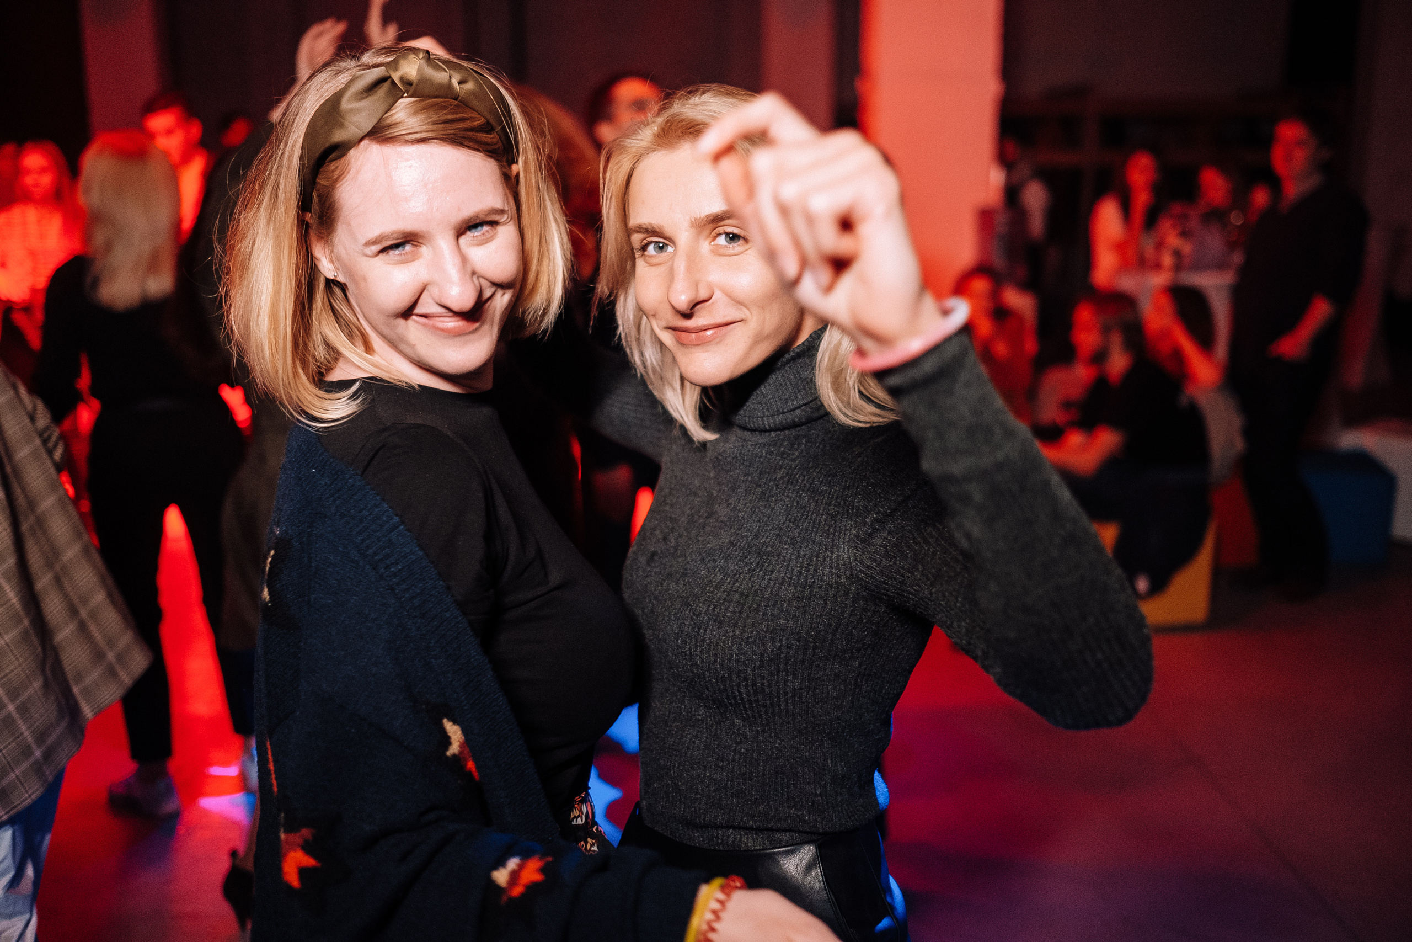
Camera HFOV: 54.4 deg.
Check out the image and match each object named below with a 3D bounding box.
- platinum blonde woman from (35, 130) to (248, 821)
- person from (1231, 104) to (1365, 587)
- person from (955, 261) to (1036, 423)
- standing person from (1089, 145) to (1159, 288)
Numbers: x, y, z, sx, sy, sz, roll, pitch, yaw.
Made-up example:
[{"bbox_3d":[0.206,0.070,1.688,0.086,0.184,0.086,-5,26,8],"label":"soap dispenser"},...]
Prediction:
[{"bbox_3d":[-1.380,0.016,3.383,0.540,1.670,0.420,-1,12,-6],"label":"platinum blonde woman"},{"bbox_3d":[2.241,-0.437,5.196,0.530,1.790,0.400,11,17,42],"label":"person"},{"bbox_3d":[1.241,-0.265,5.828,0.500,1.180,0.800,0,12,0],"label":"person"},{"bbox_3d":[2.212,-0.867,7.385,0.460,1.690,0.360,-4,13,-17],"label":"standing person"}]

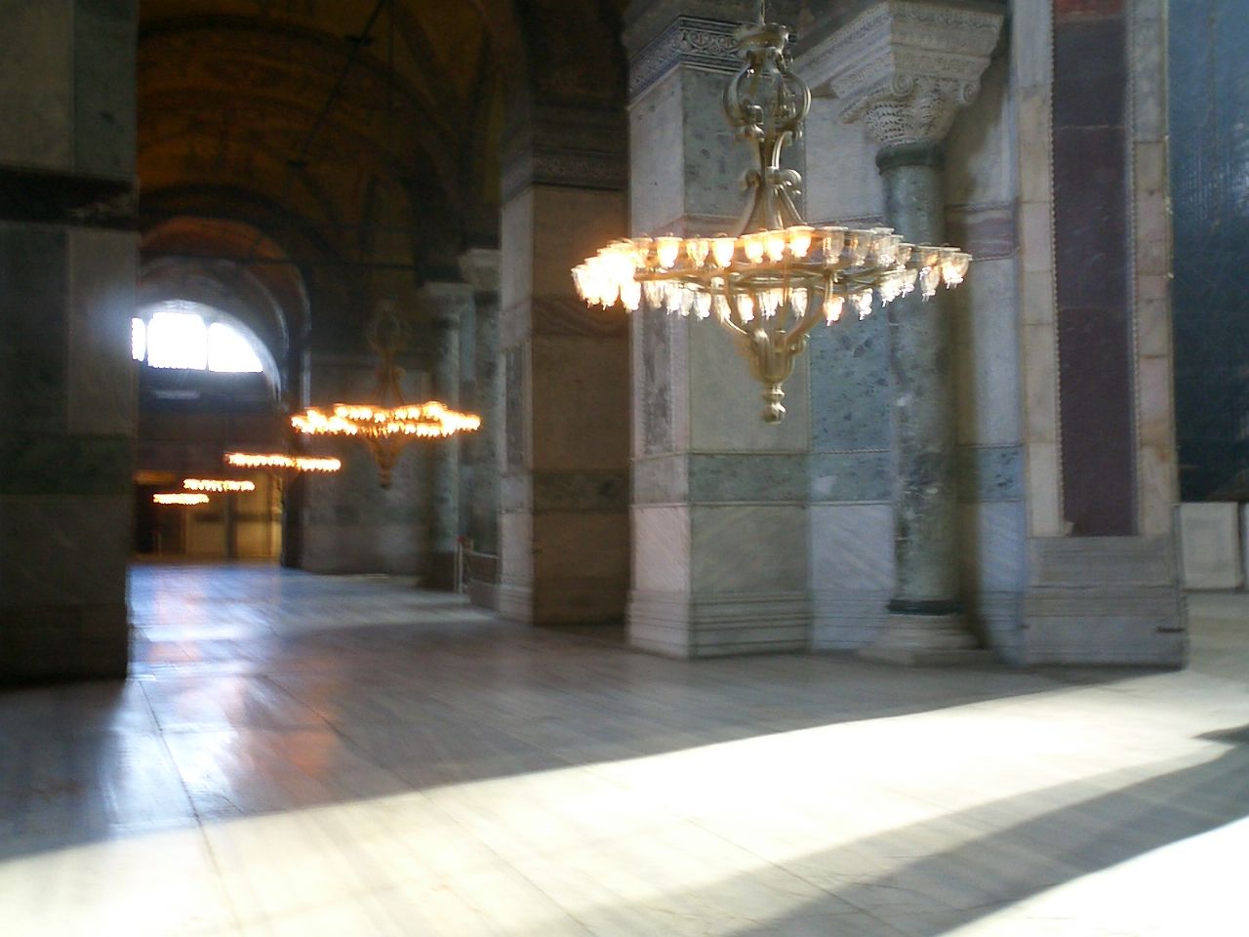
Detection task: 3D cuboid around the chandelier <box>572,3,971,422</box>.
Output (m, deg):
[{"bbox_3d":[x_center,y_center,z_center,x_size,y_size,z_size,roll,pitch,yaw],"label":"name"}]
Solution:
[{"bbox_3d":[0.880,-1.545,8.120,2.400,2.520,2.360,-1,-2,6],"label":"chandelier"}]

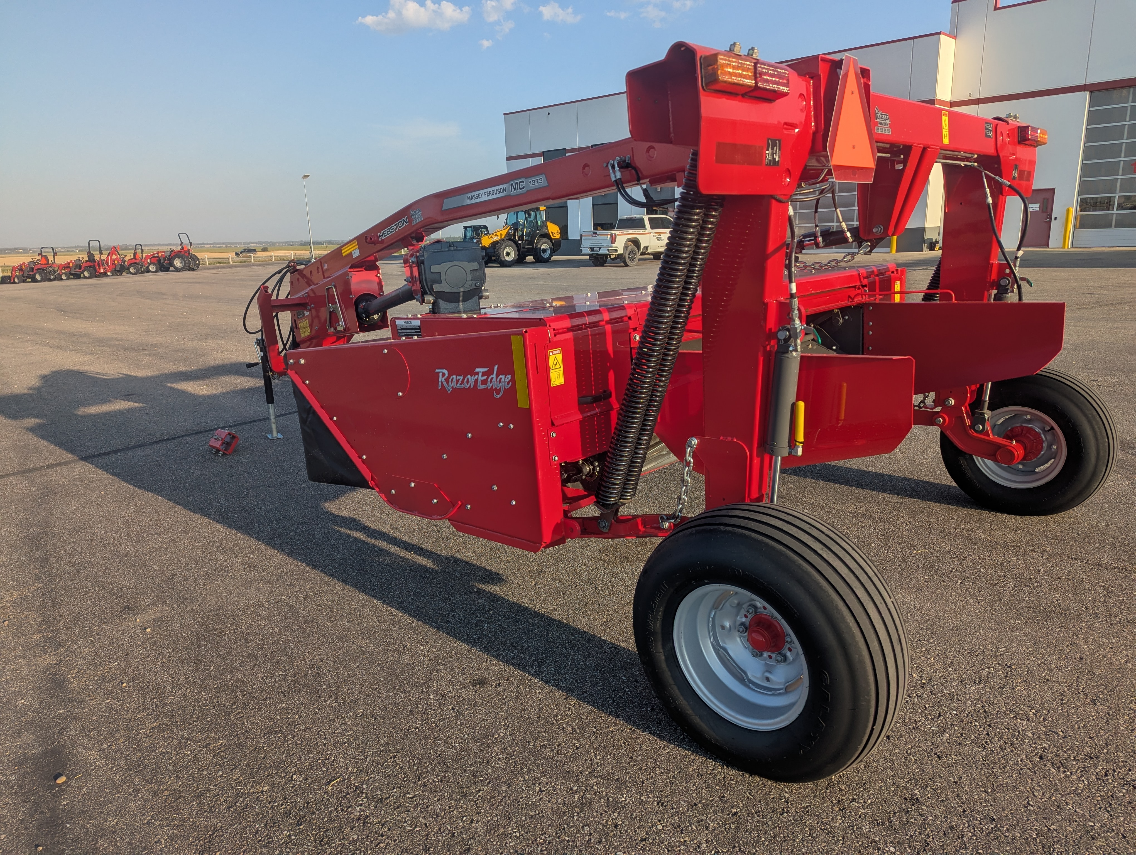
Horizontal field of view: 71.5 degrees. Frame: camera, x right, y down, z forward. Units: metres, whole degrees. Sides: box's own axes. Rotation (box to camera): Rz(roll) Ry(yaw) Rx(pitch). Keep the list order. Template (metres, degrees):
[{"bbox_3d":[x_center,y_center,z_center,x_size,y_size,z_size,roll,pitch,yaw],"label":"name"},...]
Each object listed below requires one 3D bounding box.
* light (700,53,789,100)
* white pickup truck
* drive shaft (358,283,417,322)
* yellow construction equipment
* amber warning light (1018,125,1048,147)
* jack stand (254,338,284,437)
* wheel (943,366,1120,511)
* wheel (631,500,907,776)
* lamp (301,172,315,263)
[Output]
[{"bbox_3d":[0.447,-0.867,1.955,0.053,0.082,0.325,11,19,43],"label":"light"},{"bbox_3d":[3.418,-8.444,35.731,2.080,2.050,6.250,11,19,42],"label":"white pickup truck"},{"bbox_3d":[-1.231,-0.882,5.481,0.130,0.130,0.740,-16,4,-44],"label":"drive shaft"},{"bbox_3d":[-2.796,-9.117,37.656,4.800,2.620,1.900,-13,18,-39],"label":"yellow construction equipment"},{"bbox_3d":[2.222,-1.391,3.766,0.053,0.082,0.320,11,19,43],"label":"amber warning light"},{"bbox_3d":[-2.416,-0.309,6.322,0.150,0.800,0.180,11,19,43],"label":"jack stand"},{"bbox_3d":[2.360,0.076,4.062,0.787,0.787,0.330,11,19,43],"label":"wheel"},{"bbox_3d":[0.554,0.602,2.246,0.787,0.787,0.335,11,19,43],"label":"wheel"},{"bbox_3d":[-21.253,-17.275,65.172,0.600,6.940,0.600,-9,15,-26],"label":"lamp"}]

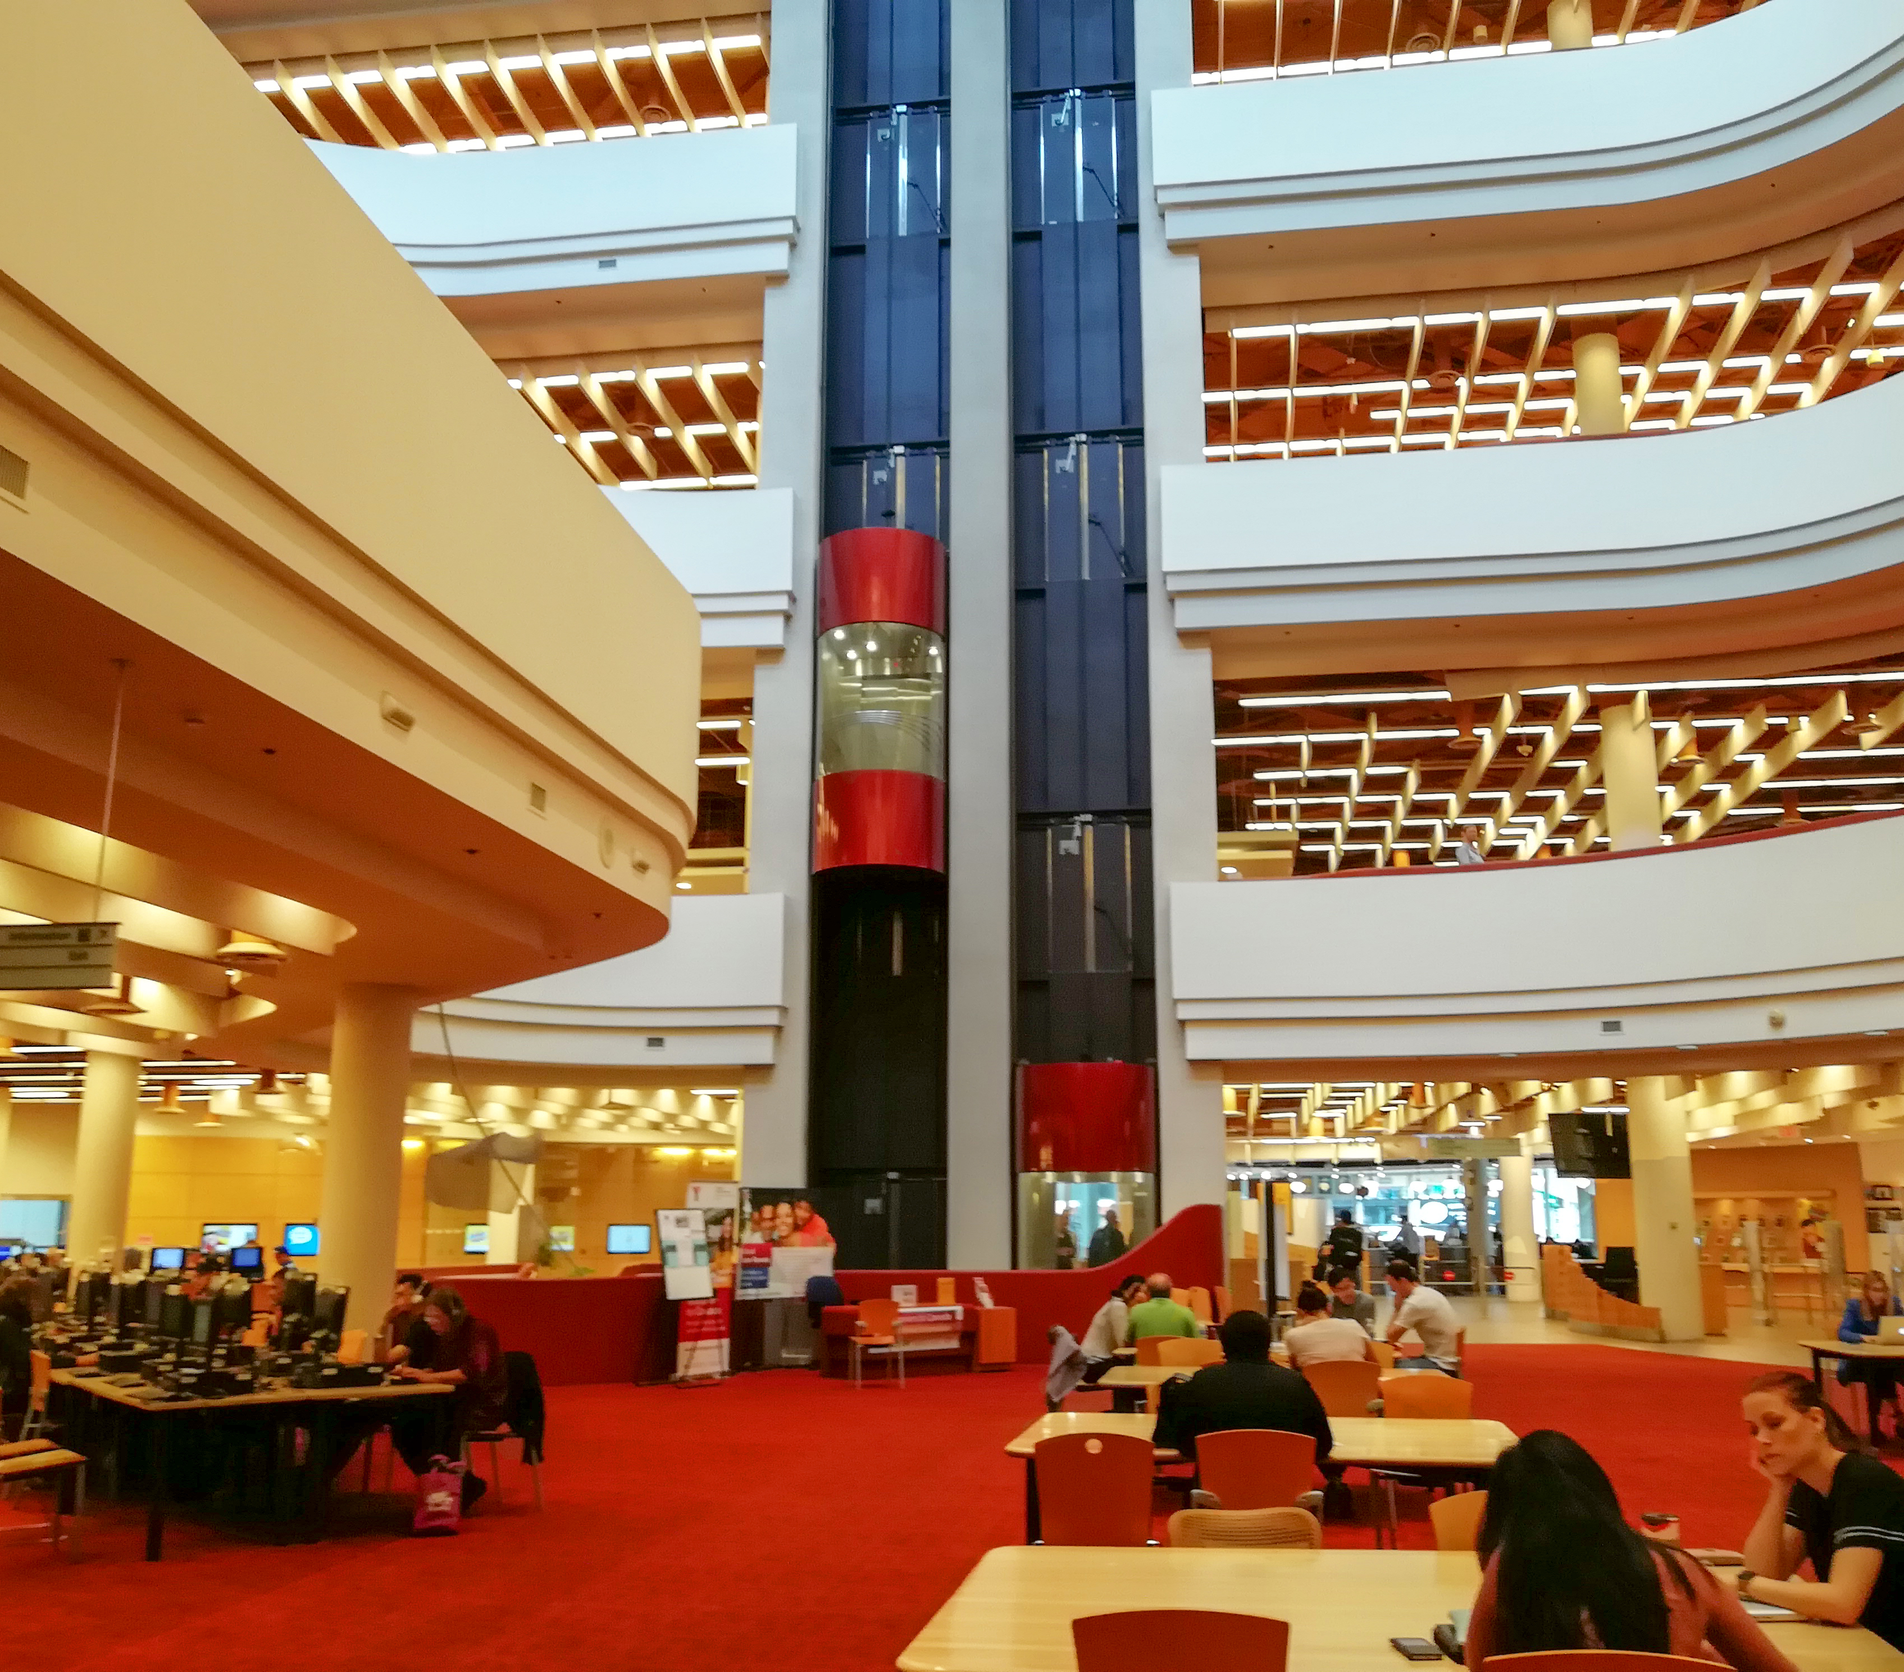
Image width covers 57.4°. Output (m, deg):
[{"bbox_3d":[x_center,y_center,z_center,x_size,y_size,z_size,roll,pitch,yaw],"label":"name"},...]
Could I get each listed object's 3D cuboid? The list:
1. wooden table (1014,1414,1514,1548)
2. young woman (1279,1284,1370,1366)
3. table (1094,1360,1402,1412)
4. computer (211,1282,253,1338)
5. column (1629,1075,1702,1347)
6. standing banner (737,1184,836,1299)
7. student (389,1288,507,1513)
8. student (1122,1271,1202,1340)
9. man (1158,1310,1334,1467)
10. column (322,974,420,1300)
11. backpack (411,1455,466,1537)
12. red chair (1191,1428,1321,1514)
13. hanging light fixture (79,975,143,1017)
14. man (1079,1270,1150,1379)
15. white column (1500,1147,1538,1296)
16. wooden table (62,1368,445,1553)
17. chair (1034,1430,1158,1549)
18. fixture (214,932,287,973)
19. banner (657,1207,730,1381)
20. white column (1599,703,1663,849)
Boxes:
[{"bbox_3d":[1.298,2.872,7.243,2.160,0.715,1.400,-2,-13,9],"label":"wooden table"},{"bbox_3d":[2.143,3.203,9.939,0.520,1.250,0.850,-1,-13,7],"label":"young woman"},{"bbox_3d":[1.898,3.473,9.964,2.060,0.715,1.300,-2,-13,9],"label":"table"},{"bbox_3d":[-4.266,2.811,10.300,0.420,0.370,0.170,-12,-17,43],"label":"computer"},{"bbox_3d":[9.640,4.981,23.478,0.750,3.600,0.750,0,-12,0],"label":"column"},{"bbox_3d":[-1.827,4.490,19.200,1.150,1.250,0.120,7,-14,-29],"label":"standing banner"},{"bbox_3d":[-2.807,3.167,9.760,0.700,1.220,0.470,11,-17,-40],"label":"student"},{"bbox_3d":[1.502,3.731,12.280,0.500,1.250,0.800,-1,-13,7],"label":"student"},{"bbox_3d":[1.205,2.598,7.109,0.640,1.290,0.850,-1,-12,7],"label":"man"},{"bbox_3d":[-5.320,3.238,15.773,0.650,3.680,0.650,0,-12,0],"label":"column"},{"bbox_3d":[-2.708,3.457,9.161,0.260,0.390,0.150,-2,-13,8],"label":"backpack"},{"bbox_3d":[1.194,2.784,6.905,0.530,0.840,0.570,-1,-12,7],"label":"red chair"},{"bbox_3d":[-7.520,1.380,15.569,0.500,0.420,0.500,0,-12,0],"label":"hanging light fixture"},{"bbox_3d":[1.120,3.662,11.992,0.700,1.220,0.480,2,-13,-10],"label":"man"},{"bbox_3d":[12.967,8.797,39.642,0.740,3.500,0.740,-2,-13,8],"label":"white column"},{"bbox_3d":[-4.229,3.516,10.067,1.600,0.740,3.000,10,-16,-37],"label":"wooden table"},{"bbox_3d":[0.550,2.672,6.579,0.480,0.820,0.540,-2,-13,7],"label":"chair"},{"bbox_3d":[-4.918,0.825,12.200,0.480,0.320,0.480,0,-12,0],"label":"fixture"},{"bbox_3d":[-2.769,4.804,18.238,0.620,1.770,0.500,8,-15,-33],"label":"banner"},{"bbox_3d":[9.640,0.074,24.562,0.730,3.850,0.730,0,-12,0],"label":"white column"}]

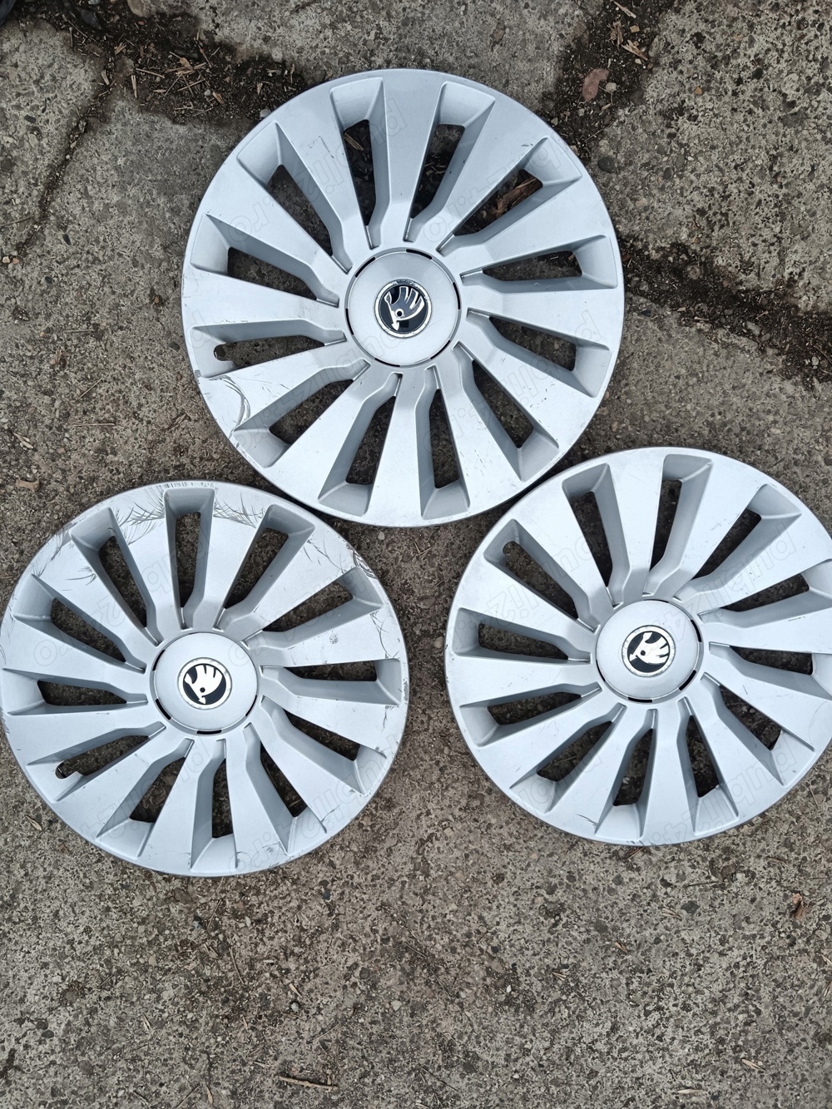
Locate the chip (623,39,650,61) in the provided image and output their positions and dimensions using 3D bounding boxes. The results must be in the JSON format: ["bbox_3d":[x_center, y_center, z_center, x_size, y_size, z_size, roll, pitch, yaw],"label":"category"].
[{"bbox_3d":[0.208,-0.477,0.819,0.028,0.005,0.007,34,98,-6],"label":"chip"}]

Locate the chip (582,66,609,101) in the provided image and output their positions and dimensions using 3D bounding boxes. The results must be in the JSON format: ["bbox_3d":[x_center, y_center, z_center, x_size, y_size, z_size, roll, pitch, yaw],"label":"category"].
[{"bbox_3d":[0.169,-0.448,0.823,0.017,0.005,0.034,31,98,-5],"label":"chip"}]

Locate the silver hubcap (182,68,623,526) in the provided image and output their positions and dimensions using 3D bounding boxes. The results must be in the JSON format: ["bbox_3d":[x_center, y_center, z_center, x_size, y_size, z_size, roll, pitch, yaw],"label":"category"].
[{"bbox_3d":[-0.012,-0.236,0.835,0.416,0.050,0.416,0,100,0],"label":"silver hubcap"}]

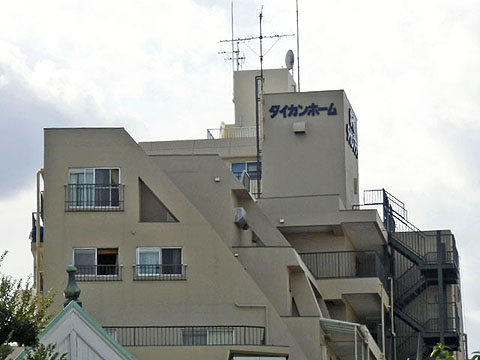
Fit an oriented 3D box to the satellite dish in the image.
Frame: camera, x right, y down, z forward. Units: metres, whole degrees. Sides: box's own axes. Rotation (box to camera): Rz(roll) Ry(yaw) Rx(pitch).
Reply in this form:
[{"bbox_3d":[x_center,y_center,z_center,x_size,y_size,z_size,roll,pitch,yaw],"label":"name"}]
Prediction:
[{"bbox_3d":[2.193,-5.221,83.000,0.220,0.800,0.750,-7,-13,25],"label":"satellite dish"}]

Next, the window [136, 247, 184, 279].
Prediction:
[{"bbox_3d":[-3.130,3.196,74.135,1.794,1.114,0.120,0,-12,-3],"label":"window"}]

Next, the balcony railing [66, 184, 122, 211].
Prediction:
[{"bbox_3d":[-5.671,0.724,74.373,2.331,1.094,0.250,0,-12,-3],"label":"balcony railing"}]

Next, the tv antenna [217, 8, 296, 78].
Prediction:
[{"bbox_3d":[0.680,-5.667,78.300,3.100,2.850,1.000,-5,-12,18],"label":"tv antenna"}]

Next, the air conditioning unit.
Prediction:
[{"bbox_3d":[0.028,1.540,76.000,0.330,0.620,0.800,-3,-12,9],"label":"air conditioning unit"}]

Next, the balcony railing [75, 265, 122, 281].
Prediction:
[{"bbox_3d":[-5.580,3.613,73.771,2.053,0.648,0.220,0,-12,-3],"label":"balcony railing"}]

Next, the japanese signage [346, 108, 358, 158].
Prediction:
[{"bbox_3d":[4.699,-1.918,79.200,0.100,1.450,3.400,-3,-12,9],"label":"japanese signage"}]

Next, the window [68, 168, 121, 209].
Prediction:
[{"bbox_3d":[-5.708,0.330,74.607,1.994,1.612,0.120,0,-12,-3],"label":"window"}]

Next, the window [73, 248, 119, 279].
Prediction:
[{"bbox_3d":[-5.604,3.210,74.008,1.776,1.136,0.120,0,-12,-3],"label":"window"}]

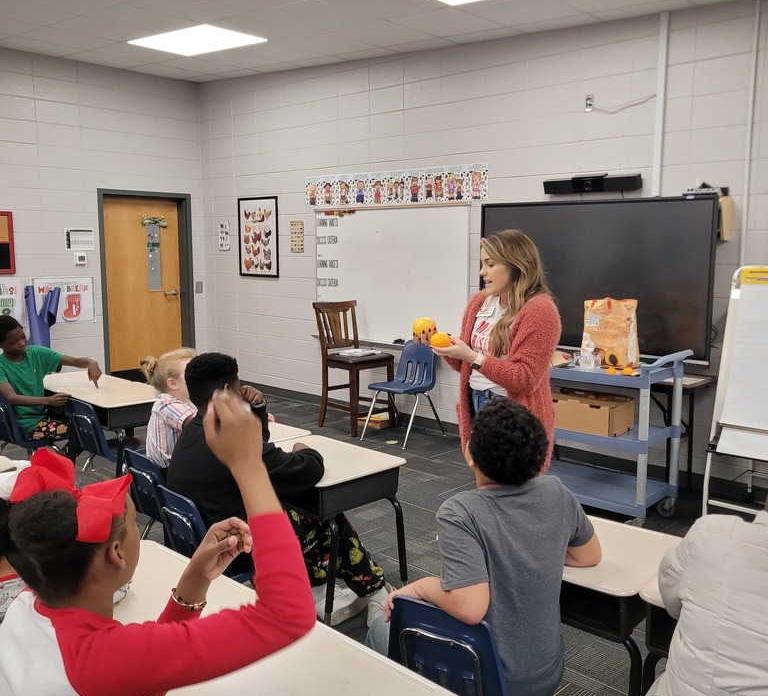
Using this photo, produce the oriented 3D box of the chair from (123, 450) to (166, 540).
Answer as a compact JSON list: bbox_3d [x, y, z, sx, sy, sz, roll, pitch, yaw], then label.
[{"bbox_3d":[-0.805,0.747,3.175,0.440,0.690,0.520,7,10,43],"label":"chair"}]

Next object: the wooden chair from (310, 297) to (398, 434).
[{"bbox_3d":[-0.233,0.147,6.505,0.500,1.050,0.540,-6,10,-42],"label":"wooden chair"}]

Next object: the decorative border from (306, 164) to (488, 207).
[{"bbox_3d":[0.026,-1.361,6.512,2.110,0.270,0.010,7,10,43],"label":"decorative border"}]

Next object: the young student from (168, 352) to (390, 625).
[{"bbox_3d":[-0.390,0.562,2.852,0.880,1.140,0.530,-5,9,-38],"label":"young student"}]

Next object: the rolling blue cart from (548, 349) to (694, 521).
[{"bbox_3d":[1.159,0.463,4.461,1.020,0.960,0.540,7,9,40],"label":"rolling blue cart"}]

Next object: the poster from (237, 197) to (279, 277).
[{"bbox_3d":[-1.286,-1.122,7.806,0.645,0.800,0.025,7,10,43],"label":"poster"}]

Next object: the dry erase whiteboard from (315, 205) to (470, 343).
[{"bbox_3d":[-0.014,-0.606,6.613,1.840,1.210,0.050,7,10,43],"label":"dry erase whiteboard"}]

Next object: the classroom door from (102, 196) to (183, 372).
[{"bbox_3d":[-2.543,-0.577,8.198,0.050,2.030,0.920,7,10,43],"label":"classroom door"}]

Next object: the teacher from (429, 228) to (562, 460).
[{"bbox_3d":[0.440,0.330,2.997,0.480,1.580,0.480,-4,9,-34],"label":"teacher"}]

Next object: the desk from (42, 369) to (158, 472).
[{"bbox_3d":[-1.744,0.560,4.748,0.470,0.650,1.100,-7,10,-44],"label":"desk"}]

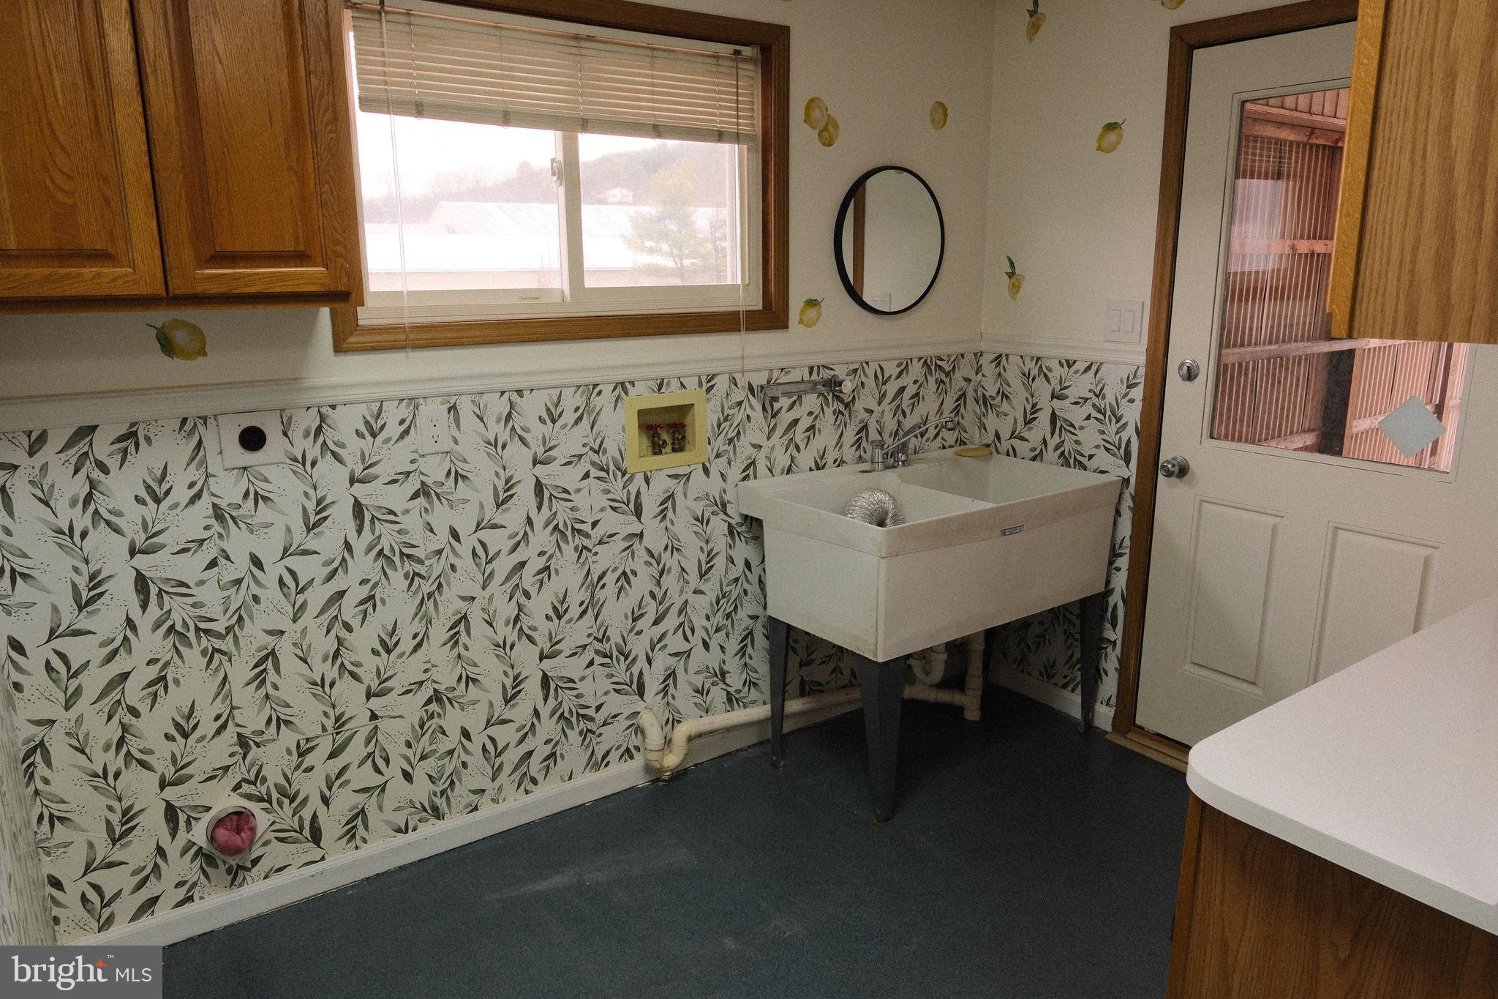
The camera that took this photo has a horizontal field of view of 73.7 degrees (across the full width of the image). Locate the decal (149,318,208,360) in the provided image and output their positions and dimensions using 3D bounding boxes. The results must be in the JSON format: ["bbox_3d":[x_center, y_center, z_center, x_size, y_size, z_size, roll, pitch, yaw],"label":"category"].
[{"bbox_3d":[-1.186,-0.332,2.077,0.098,0.088,0.005,-10,16,-35],"label":"decal"}]

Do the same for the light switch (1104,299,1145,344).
[{"bbox_3d":[1.131,-0.539,3.030,0.010,0.126,0.127,-10,16,-35],"label":"light switch"}]

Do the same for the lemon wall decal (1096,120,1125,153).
[{"bbox_3d":[1.077,-1.079,2.978,0.005,0.091,0.094,-10,16,-35],"label":"lemon wall decal"}]

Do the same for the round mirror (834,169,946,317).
[{"bbox_3d":[0.453,-0.822,3.174,0.459,0.459,0.027,-10,16,-35],"label":"round mirror"}]

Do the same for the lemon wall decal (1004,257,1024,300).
[{"bbox_3d":[0.884,-0.737,3.336,0.005,0.146,0.082,-10,16,-35],"label":"lemon wall decal"}]

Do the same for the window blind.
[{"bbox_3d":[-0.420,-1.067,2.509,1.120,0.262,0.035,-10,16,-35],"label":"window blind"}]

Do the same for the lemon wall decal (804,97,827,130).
[{"bbox_3d":[0.199,-1.131,2.929,0.091,0.092,0.005,-10,16,-35],"label":"lemon wall decal"}]

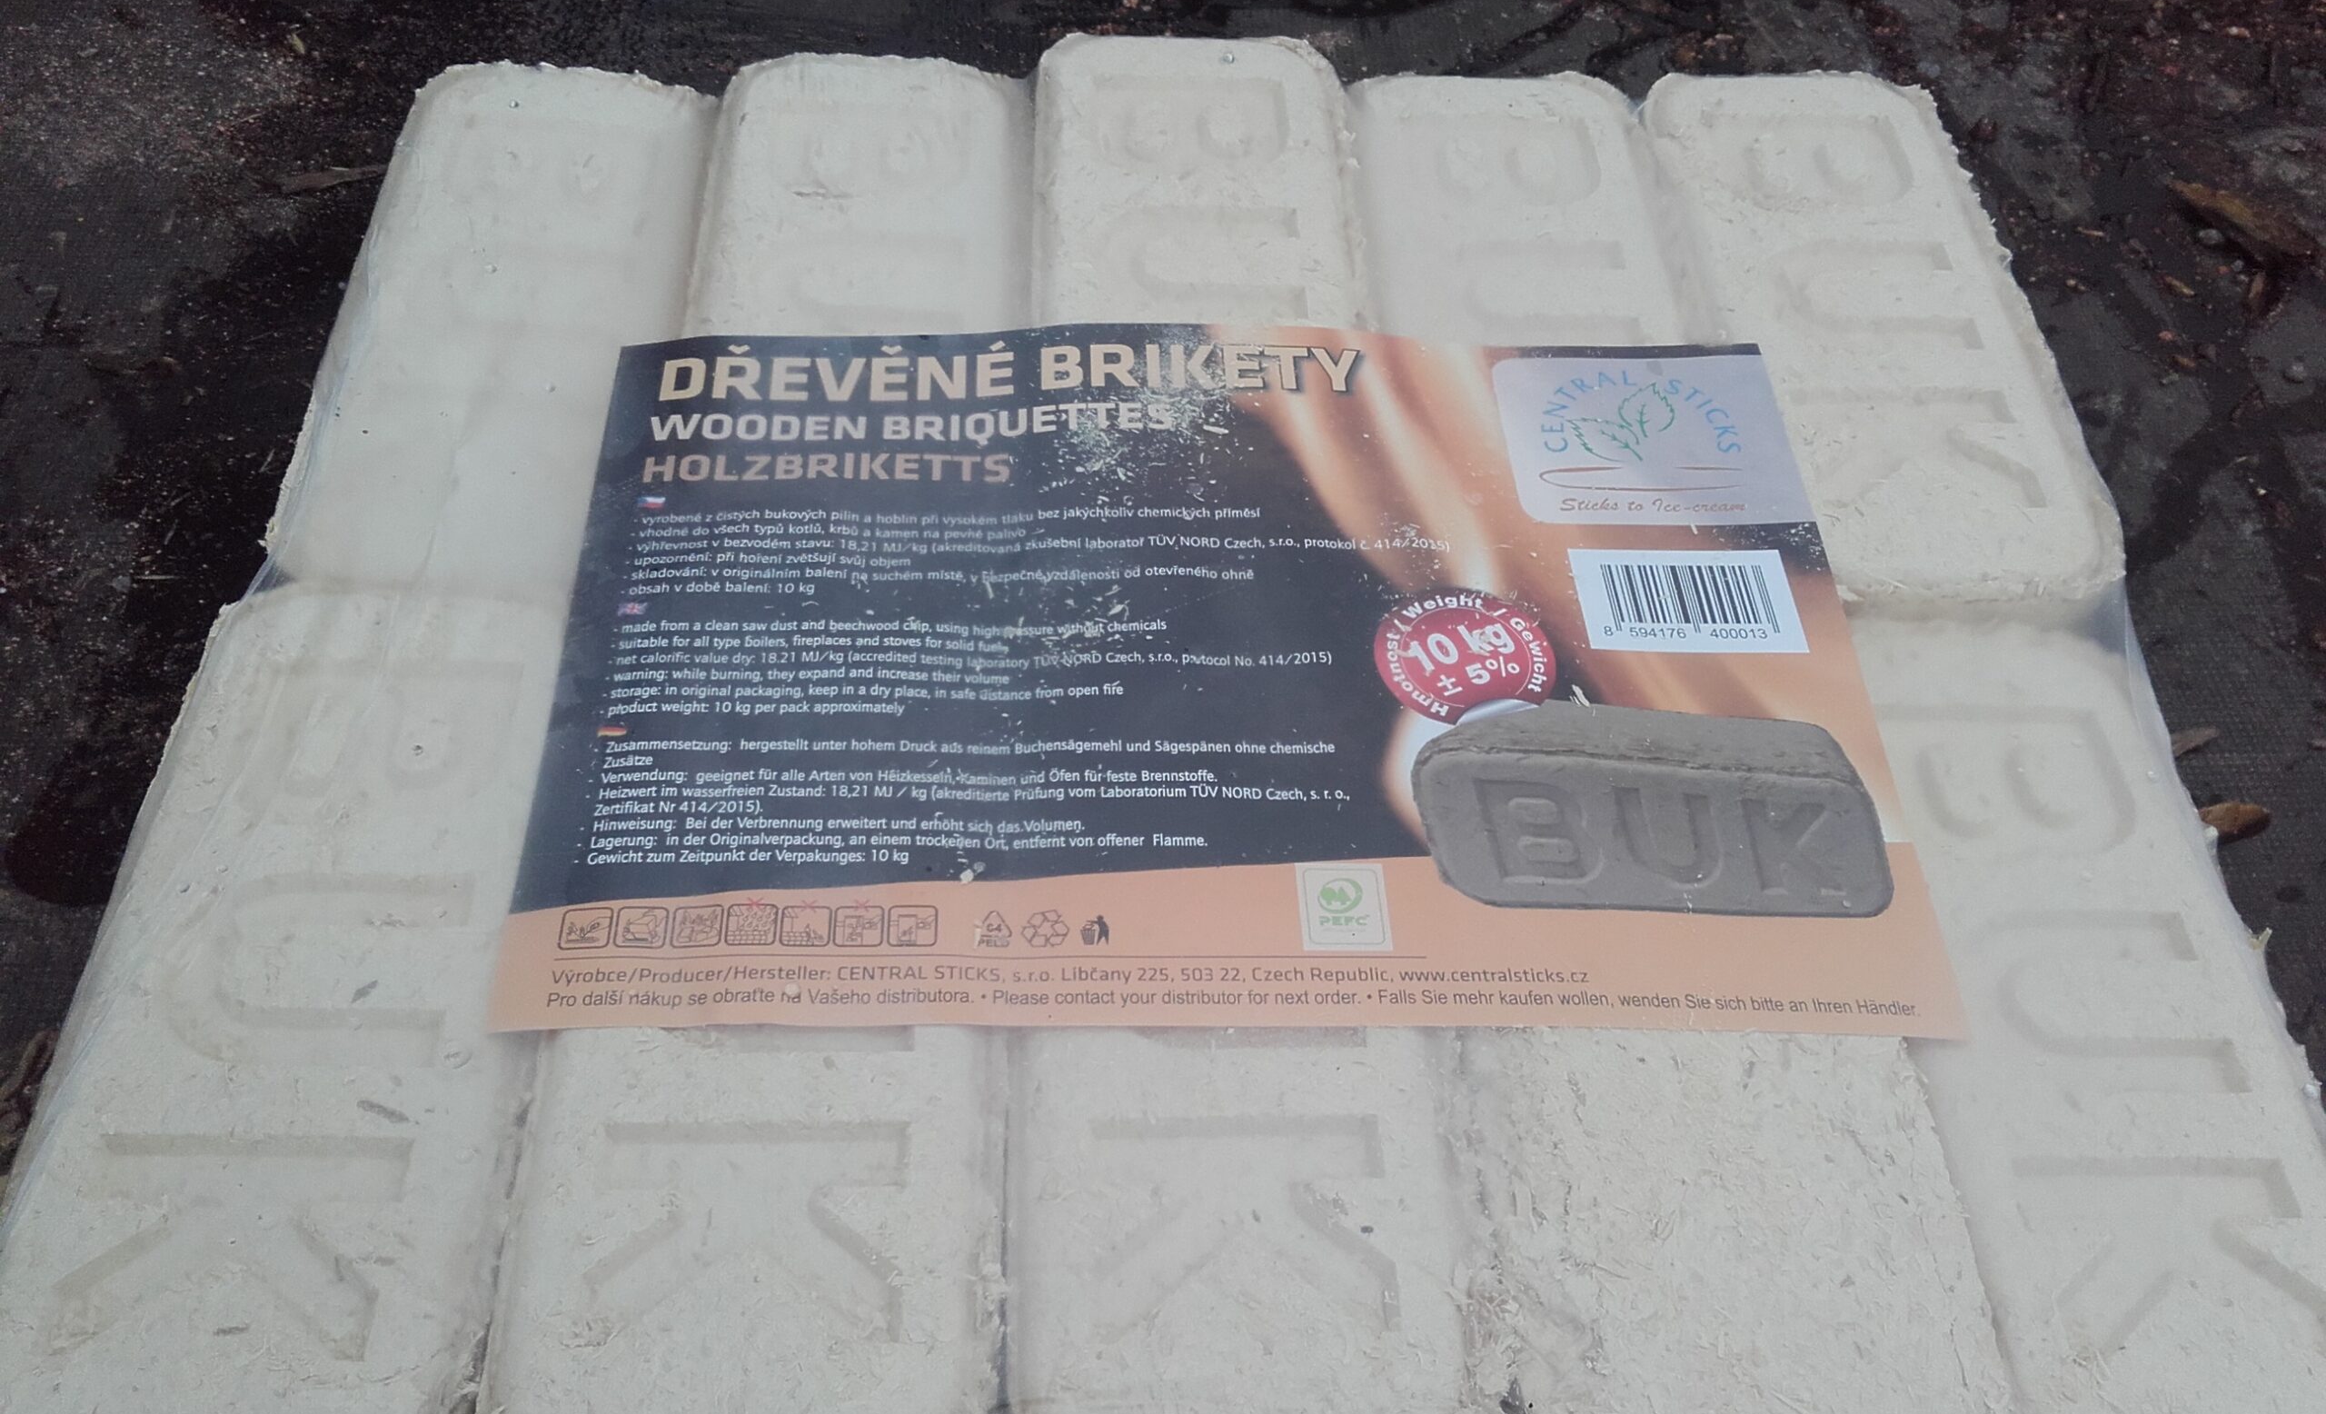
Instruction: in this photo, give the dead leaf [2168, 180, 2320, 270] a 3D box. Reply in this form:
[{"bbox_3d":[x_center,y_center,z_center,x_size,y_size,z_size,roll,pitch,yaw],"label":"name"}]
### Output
[{"bbox_3d":[0.296,-0.133,0.572,0.039,0.008,0.014,36,58,23],"label":"dead leaf"}]

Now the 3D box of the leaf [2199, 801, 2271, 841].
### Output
[{"bbox_3d":[0.227,0.024,0.444,0.016,0.005,0.010,0,51,-2],"label":"leaf"}]

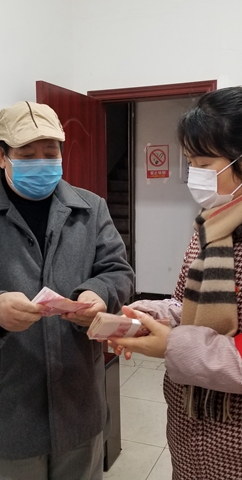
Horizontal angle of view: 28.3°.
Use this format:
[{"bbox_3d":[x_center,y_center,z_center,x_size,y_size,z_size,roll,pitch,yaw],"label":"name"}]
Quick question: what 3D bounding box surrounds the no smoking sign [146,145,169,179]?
[{"bbox_3d":[0.407,-0.851,5.261,0.260,0.350,0.015,2,8,22],"label":"no smoking sign"}]

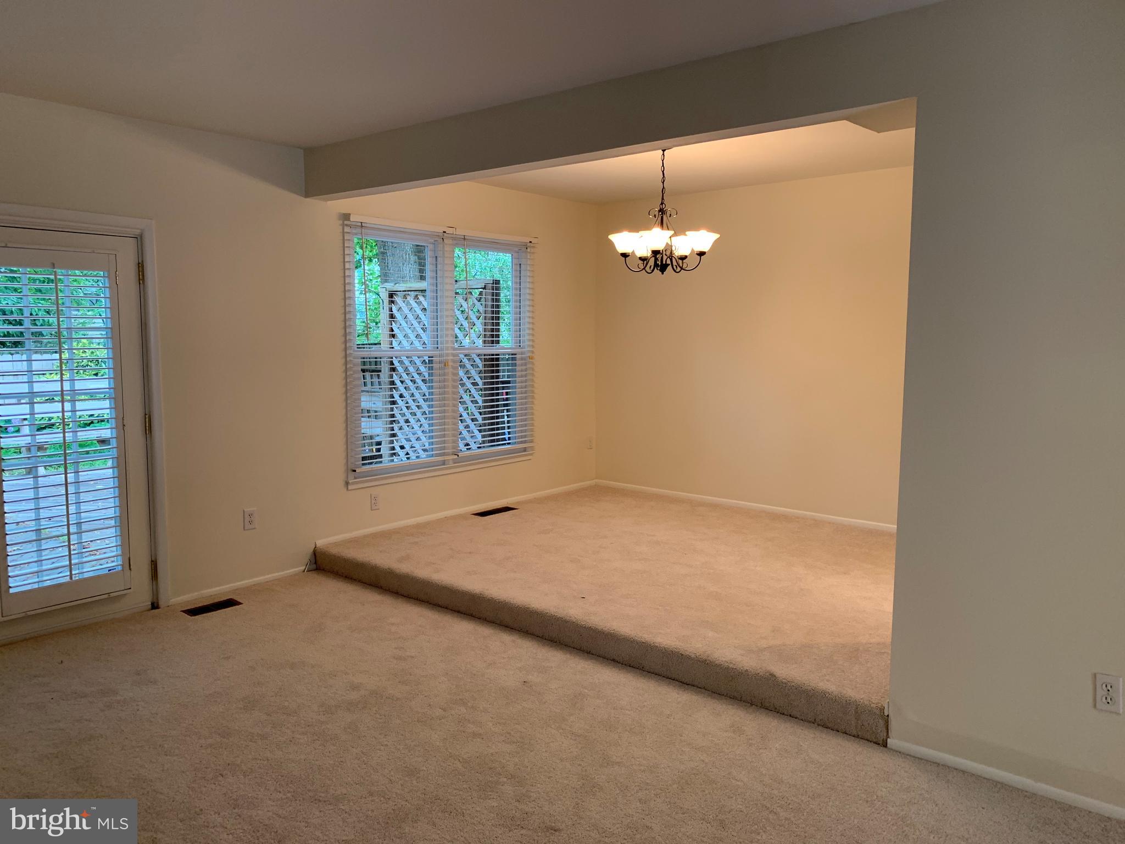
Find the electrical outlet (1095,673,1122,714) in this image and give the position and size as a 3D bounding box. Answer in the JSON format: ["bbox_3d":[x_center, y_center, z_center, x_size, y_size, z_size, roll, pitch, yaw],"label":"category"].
[{"bbox_3d":[1.710,0.850,2.643,0.071,0.115,0.010,5,8,39],"label":"electrical outlet"}]

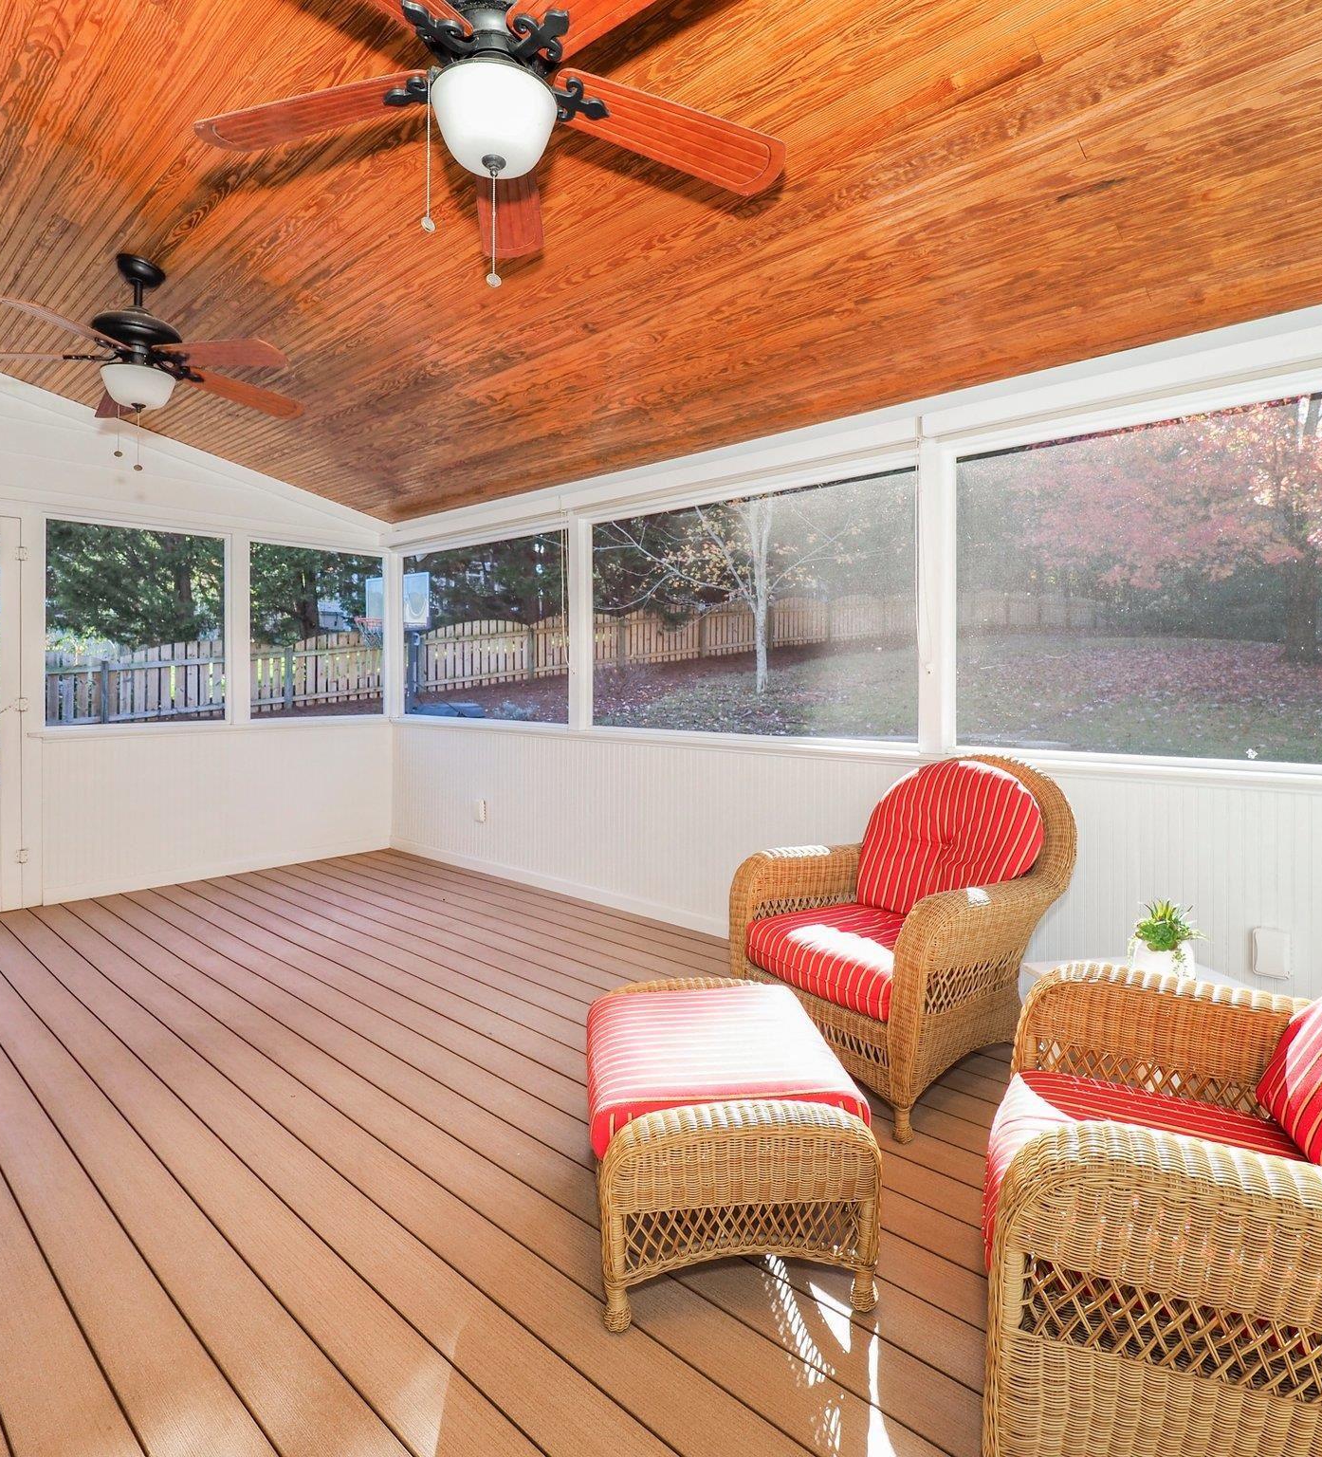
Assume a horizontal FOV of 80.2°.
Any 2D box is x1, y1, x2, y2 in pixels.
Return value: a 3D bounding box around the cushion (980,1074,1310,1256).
[{"bbox_3d":[0.834,0.781,1.201,0.590,0.150,0.560,2,3,27],"label":"cushion"}]

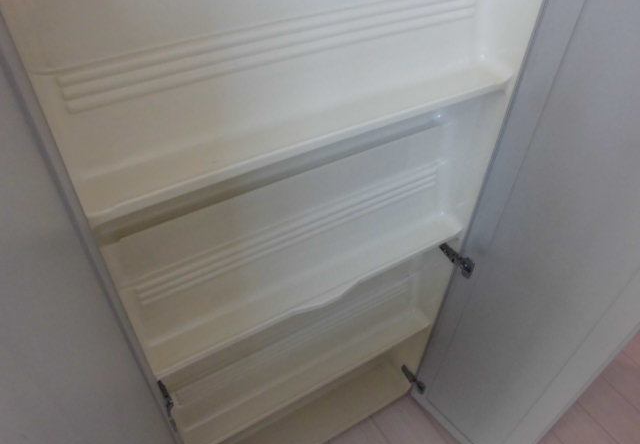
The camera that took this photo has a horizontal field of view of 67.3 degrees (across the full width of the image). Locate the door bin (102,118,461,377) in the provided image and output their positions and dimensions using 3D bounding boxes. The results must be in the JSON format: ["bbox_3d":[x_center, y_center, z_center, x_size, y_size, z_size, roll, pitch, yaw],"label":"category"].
[{"bbox_3d":[0.013,0.009,0.854,0.700,0.350,0.073,-22,49,-23],"label":"door bin"}]

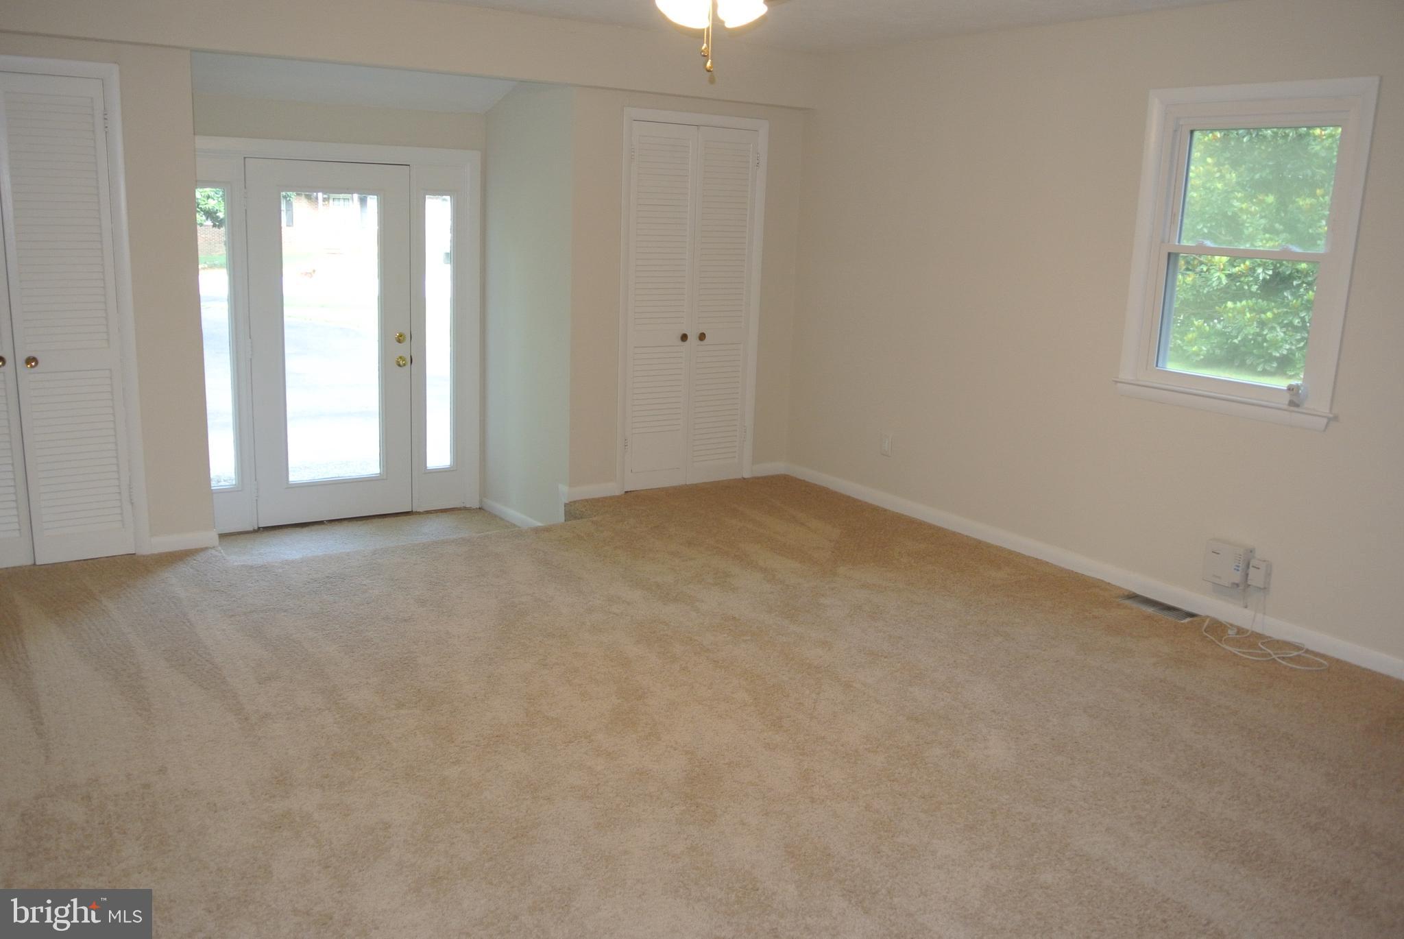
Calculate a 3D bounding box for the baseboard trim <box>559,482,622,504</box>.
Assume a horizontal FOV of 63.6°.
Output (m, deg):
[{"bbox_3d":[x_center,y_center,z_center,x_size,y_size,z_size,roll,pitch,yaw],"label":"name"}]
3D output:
[{"bbox_3d":[-0.602,0.120,6.248,0.325,0.082,0.022,-7,16,-34],"label":"baseboard trim"}]

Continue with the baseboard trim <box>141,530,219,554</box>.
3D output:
[{"bbox_3d":[-2.315,0.325,5.067,0.310,0.082,0.020,-7,16,-34],"label":"baseboard trim"}]

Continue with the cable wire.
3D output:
[{"bbox_3d":[2.182,0.609,4.424,0.290,0.160,0.560,-7,16,-34],"label":"cable wire"}]

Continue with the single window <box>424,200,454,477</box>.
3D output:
[{"bbox_3d":[-1.572,-0.798,6.723,0.185,1.640,0.045,-7,16,-34],"label":"single window"}]

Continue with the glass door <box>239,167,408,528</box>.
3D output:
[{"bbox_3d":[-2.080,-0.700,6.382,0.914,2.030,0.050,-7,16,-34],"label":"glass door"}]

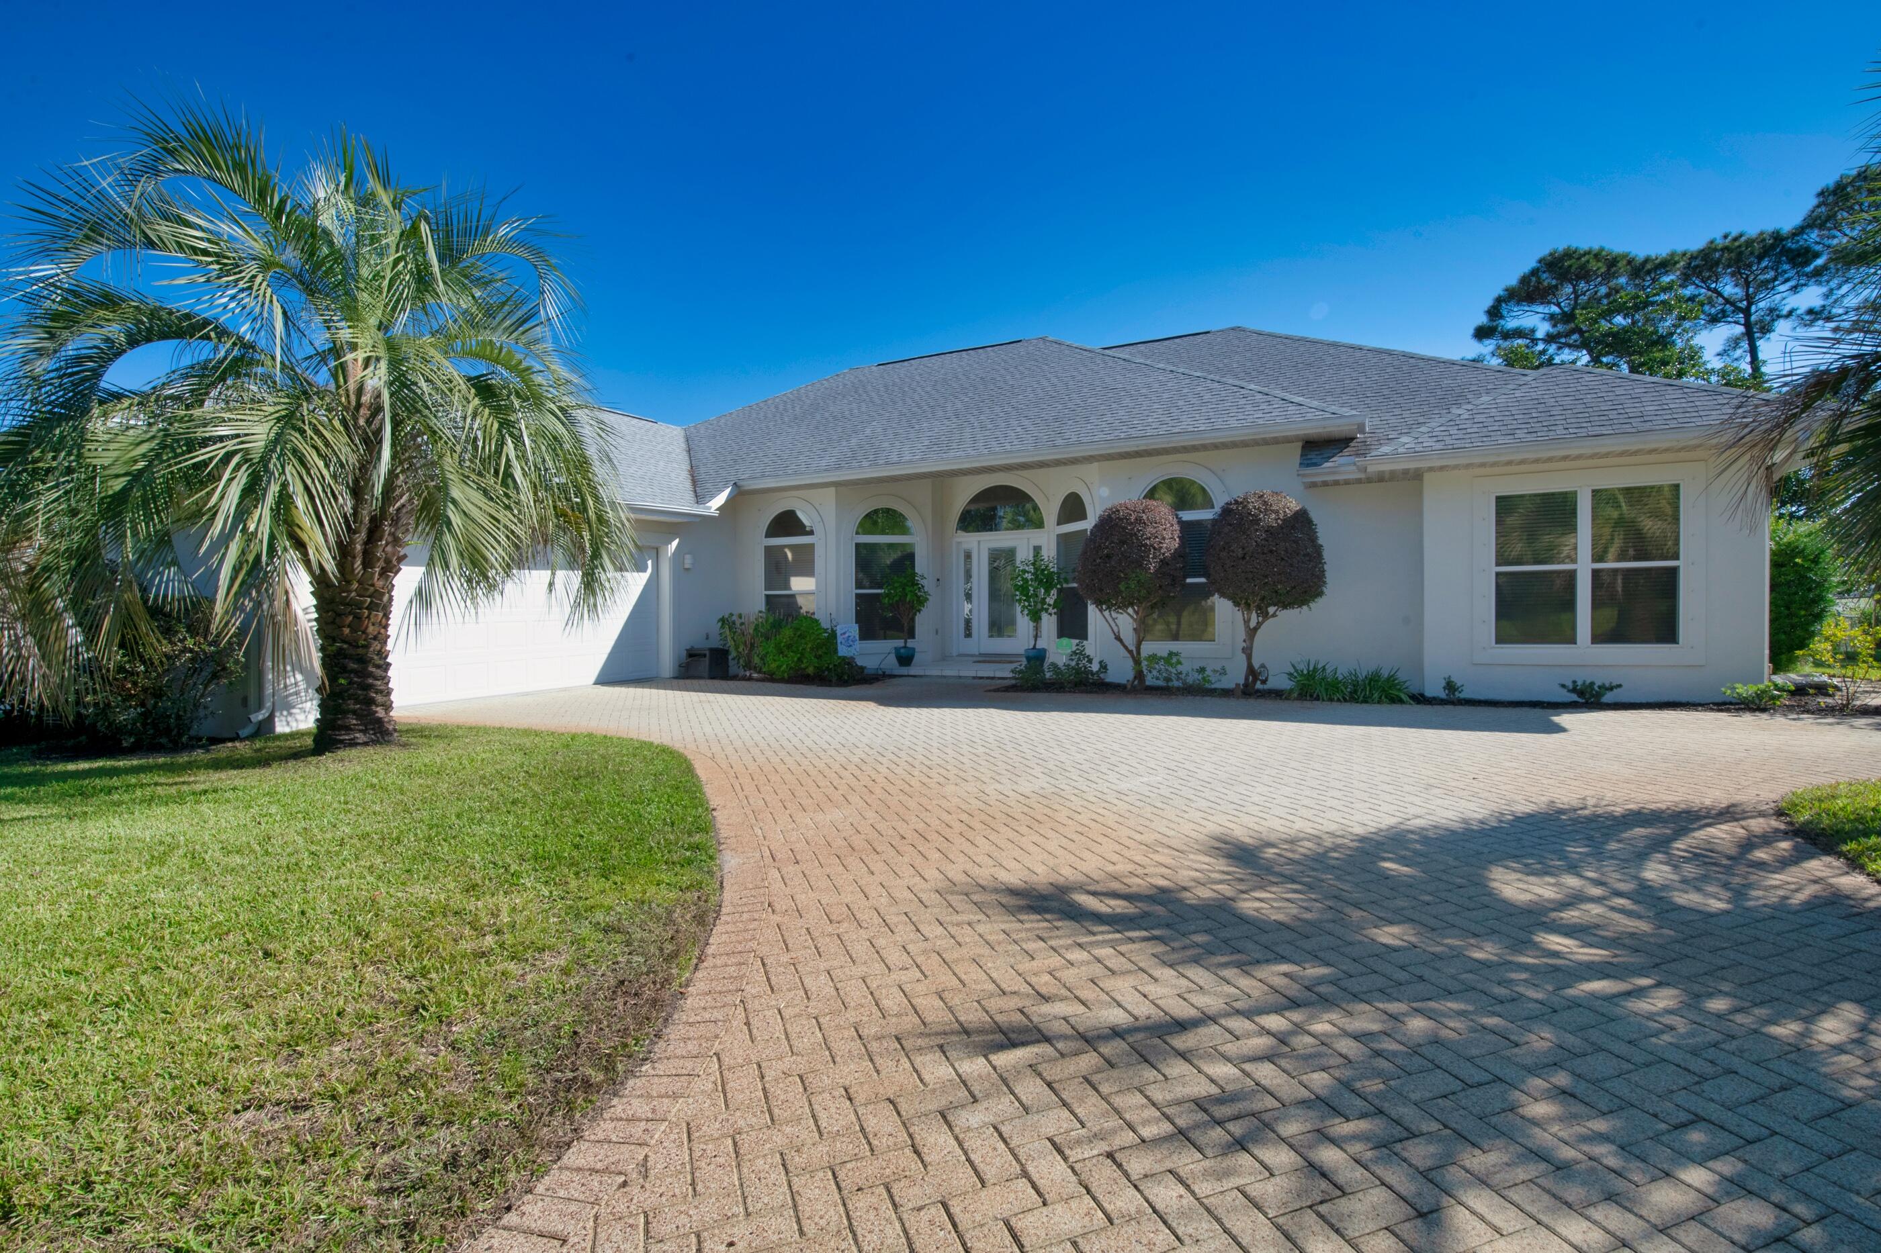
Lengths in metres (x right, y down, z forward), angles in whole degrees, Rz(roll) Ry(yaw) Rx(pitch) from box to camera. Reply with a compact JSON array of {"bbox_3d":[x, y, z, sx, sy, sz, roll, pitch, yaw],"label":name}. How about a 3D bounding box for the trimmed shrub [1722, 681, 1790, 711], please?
[{"bbox_3d":[8.309,0.703,8.500,0.550,0.290,0.500,0,-1,21],"label":"trimmed shrub"}]

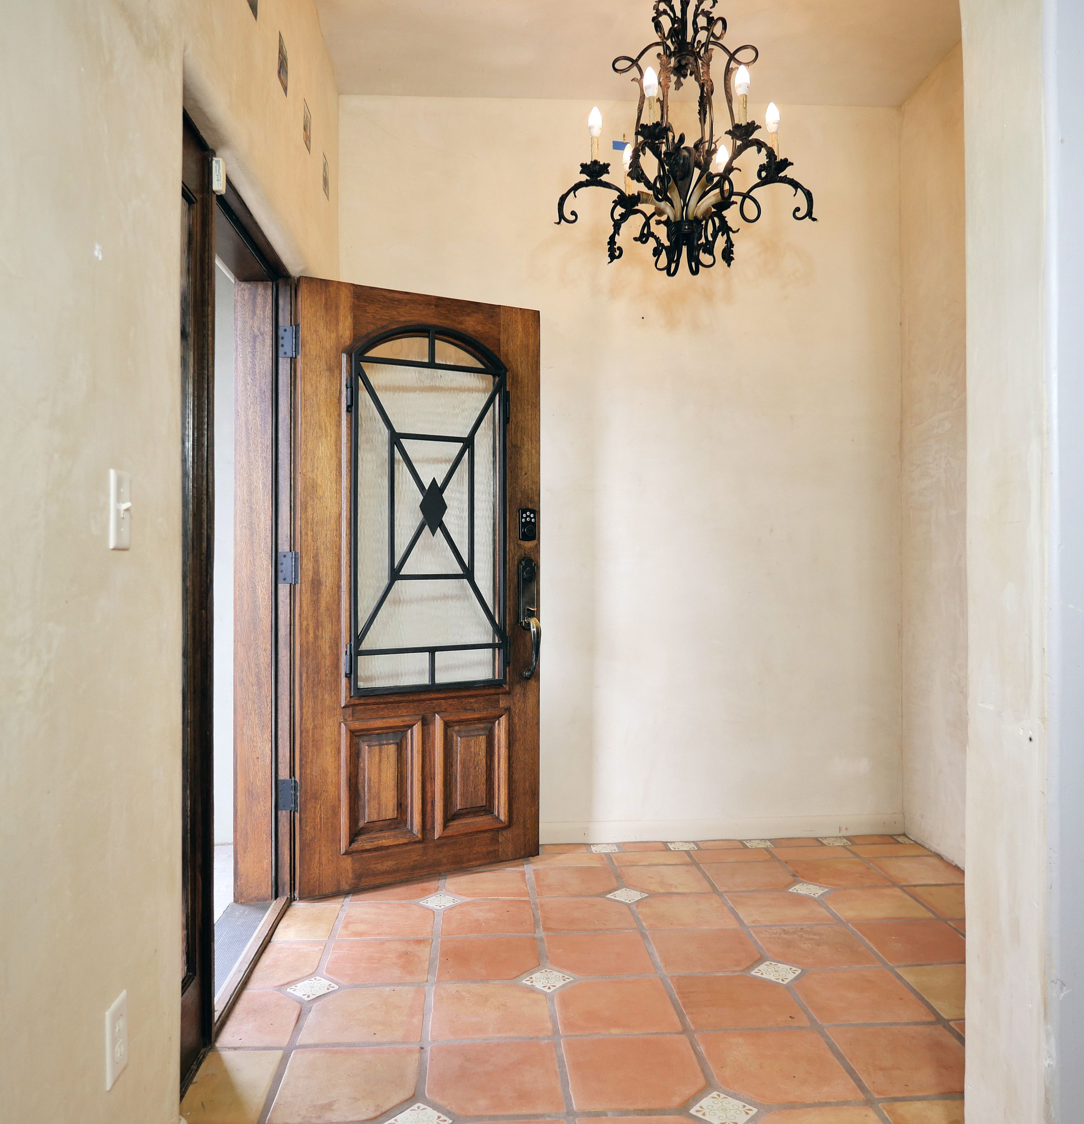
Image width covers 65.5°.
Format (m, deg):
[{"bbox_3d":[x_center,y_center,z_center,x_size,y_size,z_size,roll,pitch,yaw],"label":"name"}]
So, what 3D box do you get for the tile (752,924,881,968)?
[{"bbox_3d":[0.802,1.143,2.489,0.308,0.016,0.272,0,0,-4],"label":"tile"}]

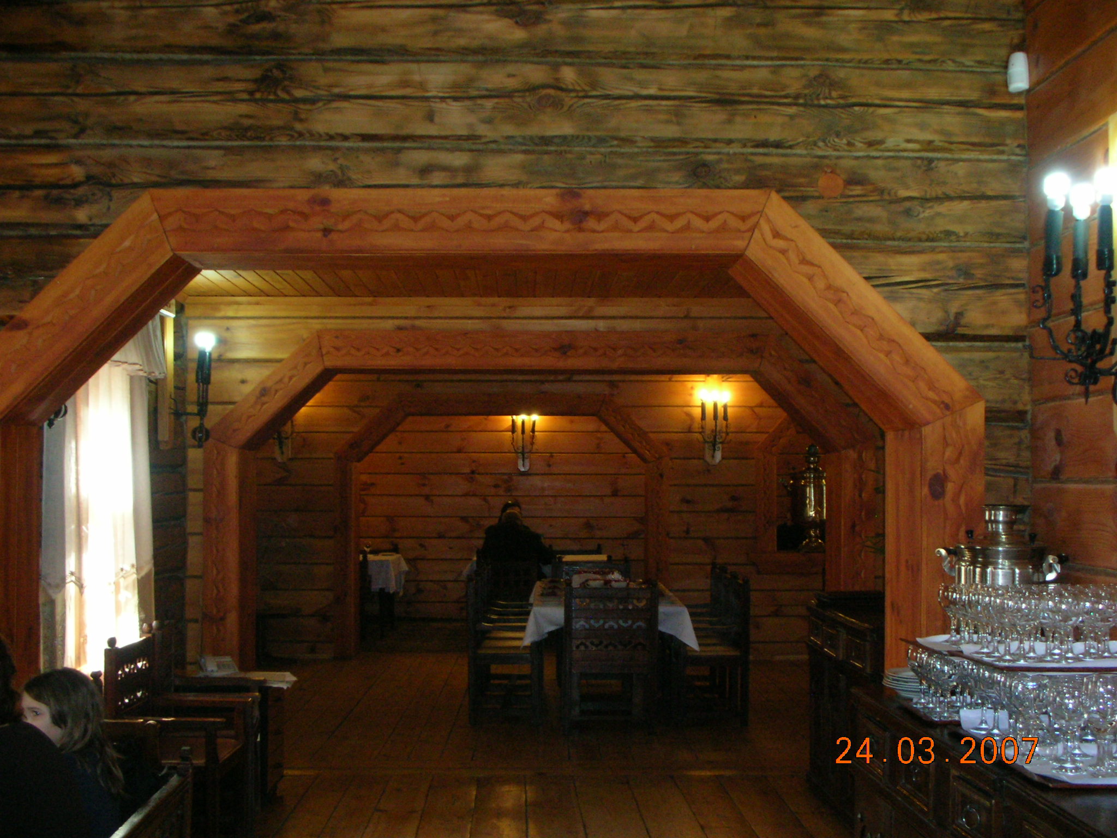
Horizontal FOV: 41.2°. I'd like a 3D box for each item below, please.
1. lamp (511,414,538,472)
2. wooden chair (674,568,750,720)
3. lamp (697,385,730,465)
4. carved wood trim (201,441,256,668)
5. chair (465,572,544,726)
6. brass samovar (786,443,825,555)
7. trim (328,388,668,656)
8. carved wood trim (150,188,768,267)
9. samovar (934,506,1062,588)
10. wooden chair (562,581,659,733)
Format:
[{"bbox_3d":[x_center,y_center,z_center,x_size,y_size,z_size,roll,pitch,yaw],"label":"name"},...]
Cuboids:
[{"bbox_3d":[-0.366,0.238,15.871,0.286,0.653,0.200,0,-2,-1],"label":"lamp"},{"bbox_3d":[0.958,1.470,9.578,0.481,0.930,0.568,0,-2,-1],"label":"wooden chair"},{"bbox_3d":[1.372,0.065,13.070,0.260,0.676,0.200,0,-2,-1],"label":"lamp"},{"bbox_3d":[-1.773,0.989,7.944,0.186,1.747,0.420,0,-2,-1],"label":"carved wood trim"},{"bbox_3d":[-0.336,1.461,9.607,0.470,0.948,0.568,0,-2,-1],"label":"chair"},{"bbox_3d":[2.274,0.708,13.251,0.540,0.973,0.460,0,-2,-1],"label":"brass samovar"},{"bbox_3d":[-0.496,0.929,13.243,2.945,2.316,0.350,0,-2,-1],"label":"trim"},{"bbox_3d":[-0.304,-0.604,4.754,1.910,0.199,0.340,0,-2,-1],"label":"carved wood trim"},{"bbox_3d":[1.280,0.501,4.288,0.355,0.510,0.310,-2,-3,40],"label":"samovar"},{"bbox_3d":[0.319,1.467,9.348,0.588,0.915,0.500,0,-2,-1],"label":"wooden chair"}]

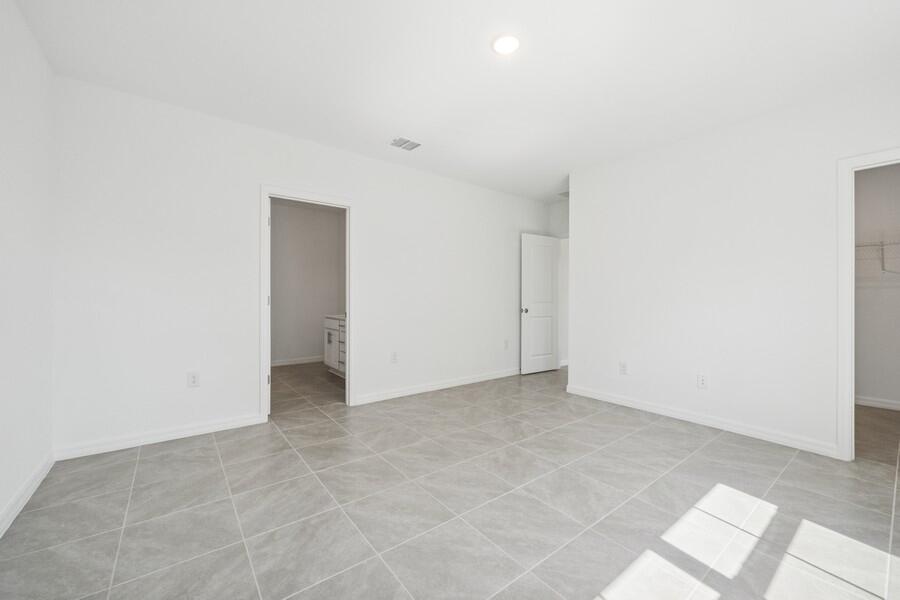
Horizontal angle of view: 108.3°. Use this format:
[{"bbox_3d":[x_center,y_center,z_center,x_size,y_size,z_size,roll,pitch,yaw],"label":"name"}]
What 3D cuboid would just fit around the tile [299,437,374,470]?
[{"bbox_3d":[-0.850,1.123,2.410,0.445,0.010,0.445,0,0,-38],"label":"tile"}]

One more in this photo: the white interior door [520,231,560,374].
[{"bbox_3d":[1.367,0.058,4.879,0.800,2.035,0.036,0,0,-30],"label":"white interior door"}]

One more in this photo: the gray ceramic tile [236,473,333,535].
[{"bbox_3d":[-0.893,1.095,1.758,0.435,0.010,0.435,0,0,-38],"label":"gray ceramic tile"}]

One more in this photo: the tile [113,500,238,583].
[{"bbox_3d":[-1.327,1.166,1.616,0.457,0.012,0.461,1,-1,-38],"label":"tile"}]

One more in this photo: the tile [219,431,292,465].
[{"bbox_3d":[-1.444,1.095,2.414,0.435,0.010,0.435,0,0,-38],"label":"tile"}]

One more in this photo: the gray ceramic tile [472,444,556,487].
[{"bbox_3d":[0.464,1.183,2.345,0.461,0.012,0.461,1,-1,-38],"label":"gray ceramic tile"}]

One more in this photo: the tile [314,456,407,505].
[{"bbox_3d":[-0.563,1.123,2.070,0.445,0.010,0.445,0,0,-38],"label":"tile"}]

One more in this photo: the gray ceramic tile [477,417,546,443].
[{"bbox_3d":[0.520,1.127,2.836,0.445,0.010,0.445,0,0,-38],"label":"gray ceramic tile"}]

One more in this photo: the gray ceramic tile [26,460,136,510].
[{"bbox_3d":[-2.153,1.095,1.923,0.435,0.010,0.435,0,0,-38],"label":"gray ceramic tile"}]

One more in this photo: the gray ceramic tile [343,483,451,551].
[{"bbox_3d":[-0.287,1.174,1.802,0.459,0.012,0.460,1,-1,-38],"label":"gray ceramic tile"}]

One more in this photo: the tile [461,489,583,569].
[{"bbox_3d":[0.381,1.177,1.719,0.459,0.012,0.459,1,-1,-38],"label":"tile"}]

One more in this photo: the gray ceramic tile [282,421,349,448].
[{"bbox_3d":[-1.185,1.177,2.876,0.462,0.012,0.466,1,-1,-38],"label":"gray ceramic tile"}]

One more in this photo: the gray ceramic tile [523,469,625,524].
[{"bbox_3d":[0.702,1.095,1.840,0.435,0.010,0.435,0,0,-38],"label":"gray ceramic tile"}]

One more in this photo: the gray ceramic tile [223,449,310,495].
[{"bbox_3d":[-1.212,1.121,2.154,0.445,0.010,0.445,0,0,-38],"label":"gray ceramic tile"}]

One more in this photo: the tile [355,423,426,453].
[{"bbox_3d":[-0.465,1.095,2.574,0.435,0.010,0.435,0,0,-38],"label":"tile"}]

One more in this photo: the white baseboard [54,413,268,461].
[{"bbox_3d":[-2.139,1.045,2.540,1.255,0.090,0.015,0,0,-33],"label":"white baseboard"}]

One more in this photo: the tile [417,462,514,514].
[{"bbox_3d":[0.082,1.125,1.987,0.445,0.010,0.445,0,0,-38],"label":"tile"}]

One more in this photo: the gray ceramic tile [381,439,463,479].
[{"bbox_3d":[-0.202,1.124,2.326,0.445,0.010,0.445,0,0,-38],"label":"gray ceramic tile"}]

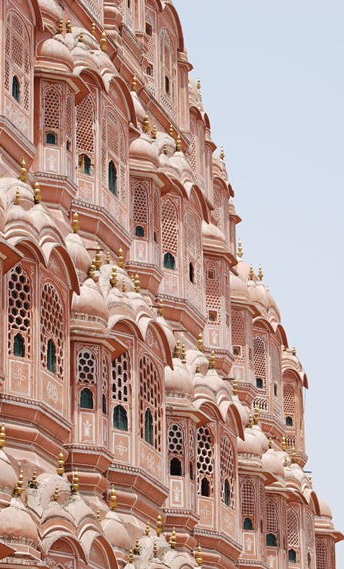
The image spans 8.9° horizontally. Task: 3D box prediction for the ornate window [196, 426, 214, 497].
[{"bbox_3d":[0.630,3.391,42.123,0.410,1.429,0.150,11,-23,-31],"label":"ornate window"}]

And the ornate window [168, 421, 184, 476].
[{"bbox_3d":[0.074,3.040,40.508,0.294,1.012,0.150,6,-21,-19],"label":"ornate window"}]

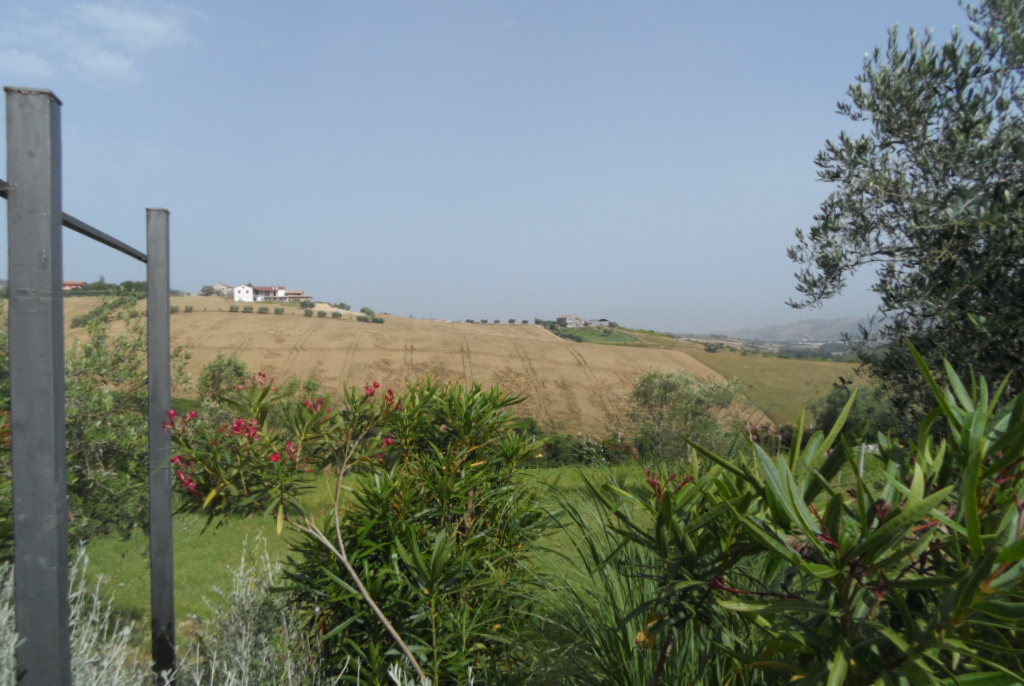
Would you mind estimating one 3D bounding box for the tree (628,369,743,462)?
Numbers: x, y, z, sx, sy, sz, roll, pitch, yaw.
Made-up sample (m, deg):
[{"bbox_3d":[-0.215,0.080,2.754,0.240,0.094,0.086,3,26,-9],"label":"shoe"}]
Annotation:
[{"bbox_3d":[5.132,2.201,22.000,3.300,2.900,3.100,0,2,0],"label":"tree"}]

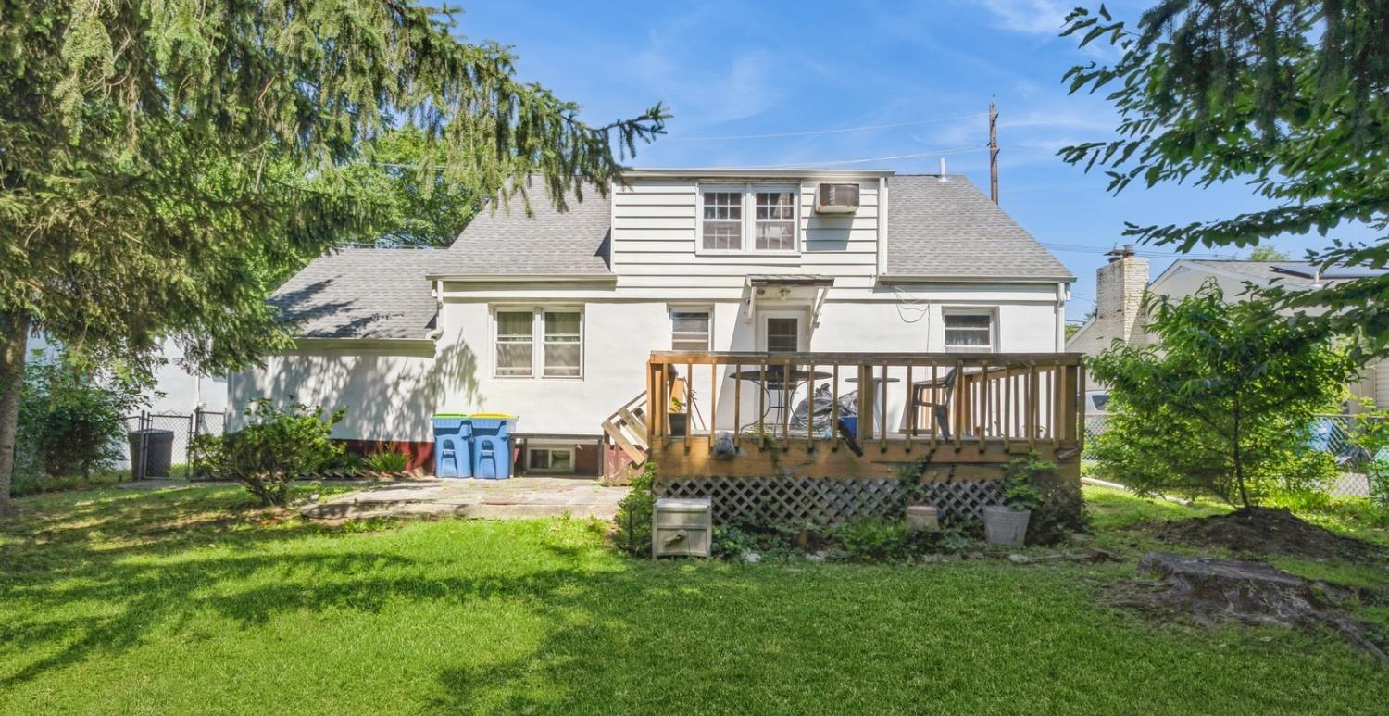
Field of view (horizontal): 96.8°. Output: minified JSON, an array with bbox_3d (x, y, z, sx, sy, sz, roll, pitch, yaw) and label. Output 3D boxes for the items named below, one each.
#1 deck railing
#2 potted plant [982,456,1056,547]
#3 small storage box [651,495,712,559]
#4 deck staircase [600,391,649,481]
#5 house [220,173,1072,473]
[{"bbox_3d":[1.680,0.560,8.200,4.300,1.000,4.300,0,-3,0],"label":"deck railing"},{"bbox_3d":[3.030,1.350,5.800,0.600,0.860,0.520,0,-3,0],"label":"potted plant"},{"bbox_3d":[-0.108,1.560,5.700,0.510,0.460,0.480,0,-3,0],"label":"small storage box"},{"bbox_3d":[-0.970,1.200,9.500,0.950,1.360,1.050,0,-3,0],"label":"deck staircase"},{"bbox_3d":[-0.700,-1.000,14.400,14.100,6.600,8.300,0,-3,0],"label":"house"}]

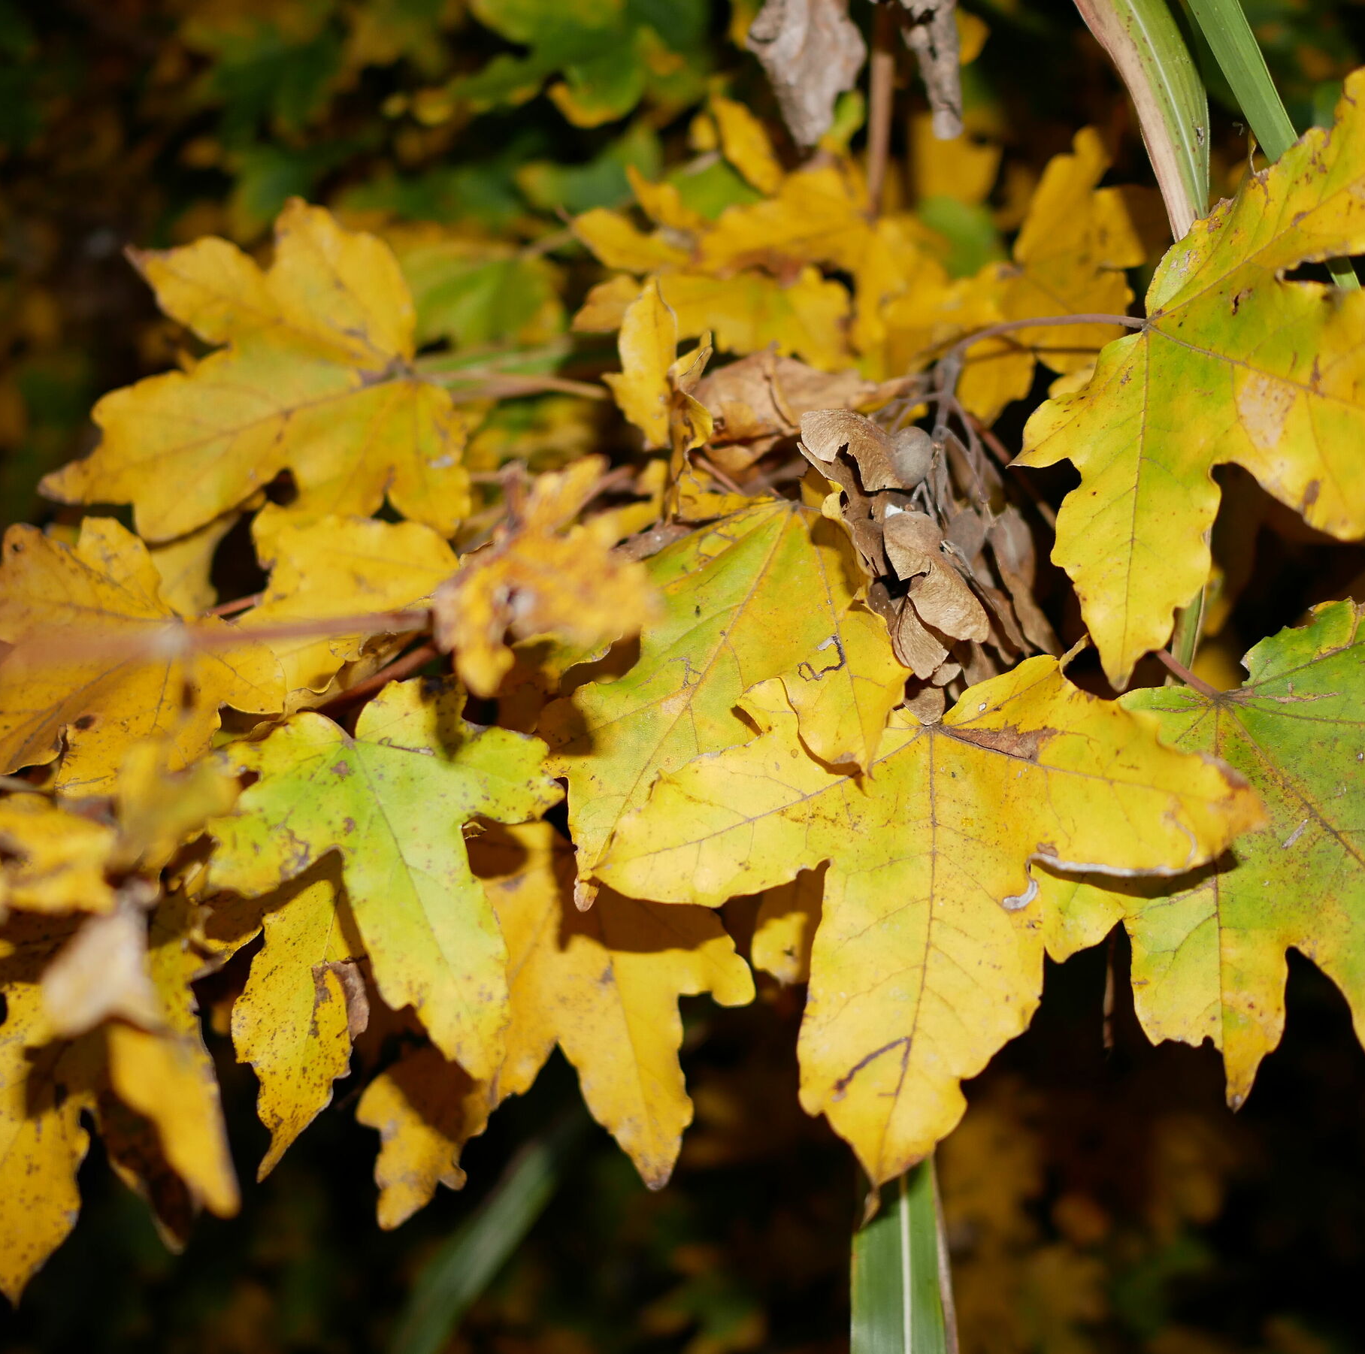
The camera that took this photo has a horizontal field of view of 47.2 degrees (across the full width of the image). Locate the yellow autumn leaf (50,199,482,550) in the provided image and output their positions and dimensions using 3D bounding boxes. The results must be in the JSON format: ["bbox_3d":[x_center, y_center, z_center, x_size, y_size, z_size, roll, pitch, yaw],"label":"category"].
[{"bbox_3d":[-0.090,-0.065,0.330,0.086,0.022,0.074,0,63,0],"label":"yellow autumn leaf"}]

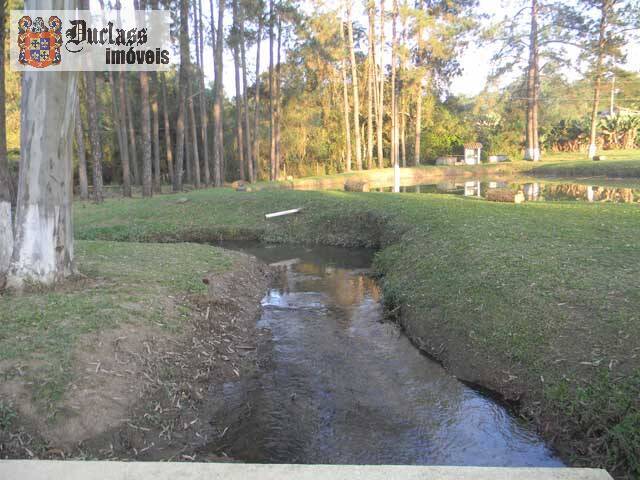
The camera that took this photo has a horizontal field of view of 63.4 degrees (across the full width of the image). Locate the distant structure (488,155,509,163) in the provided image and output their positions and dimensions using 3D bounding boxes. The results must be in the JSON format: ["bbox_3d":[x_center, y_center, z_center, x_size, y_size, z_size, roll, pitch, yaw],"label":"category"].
[{"bbox_3d":[15.861,-7.224,46.000,1.700,0.650,0.800,1,9,7],"label":"distant structure"}]

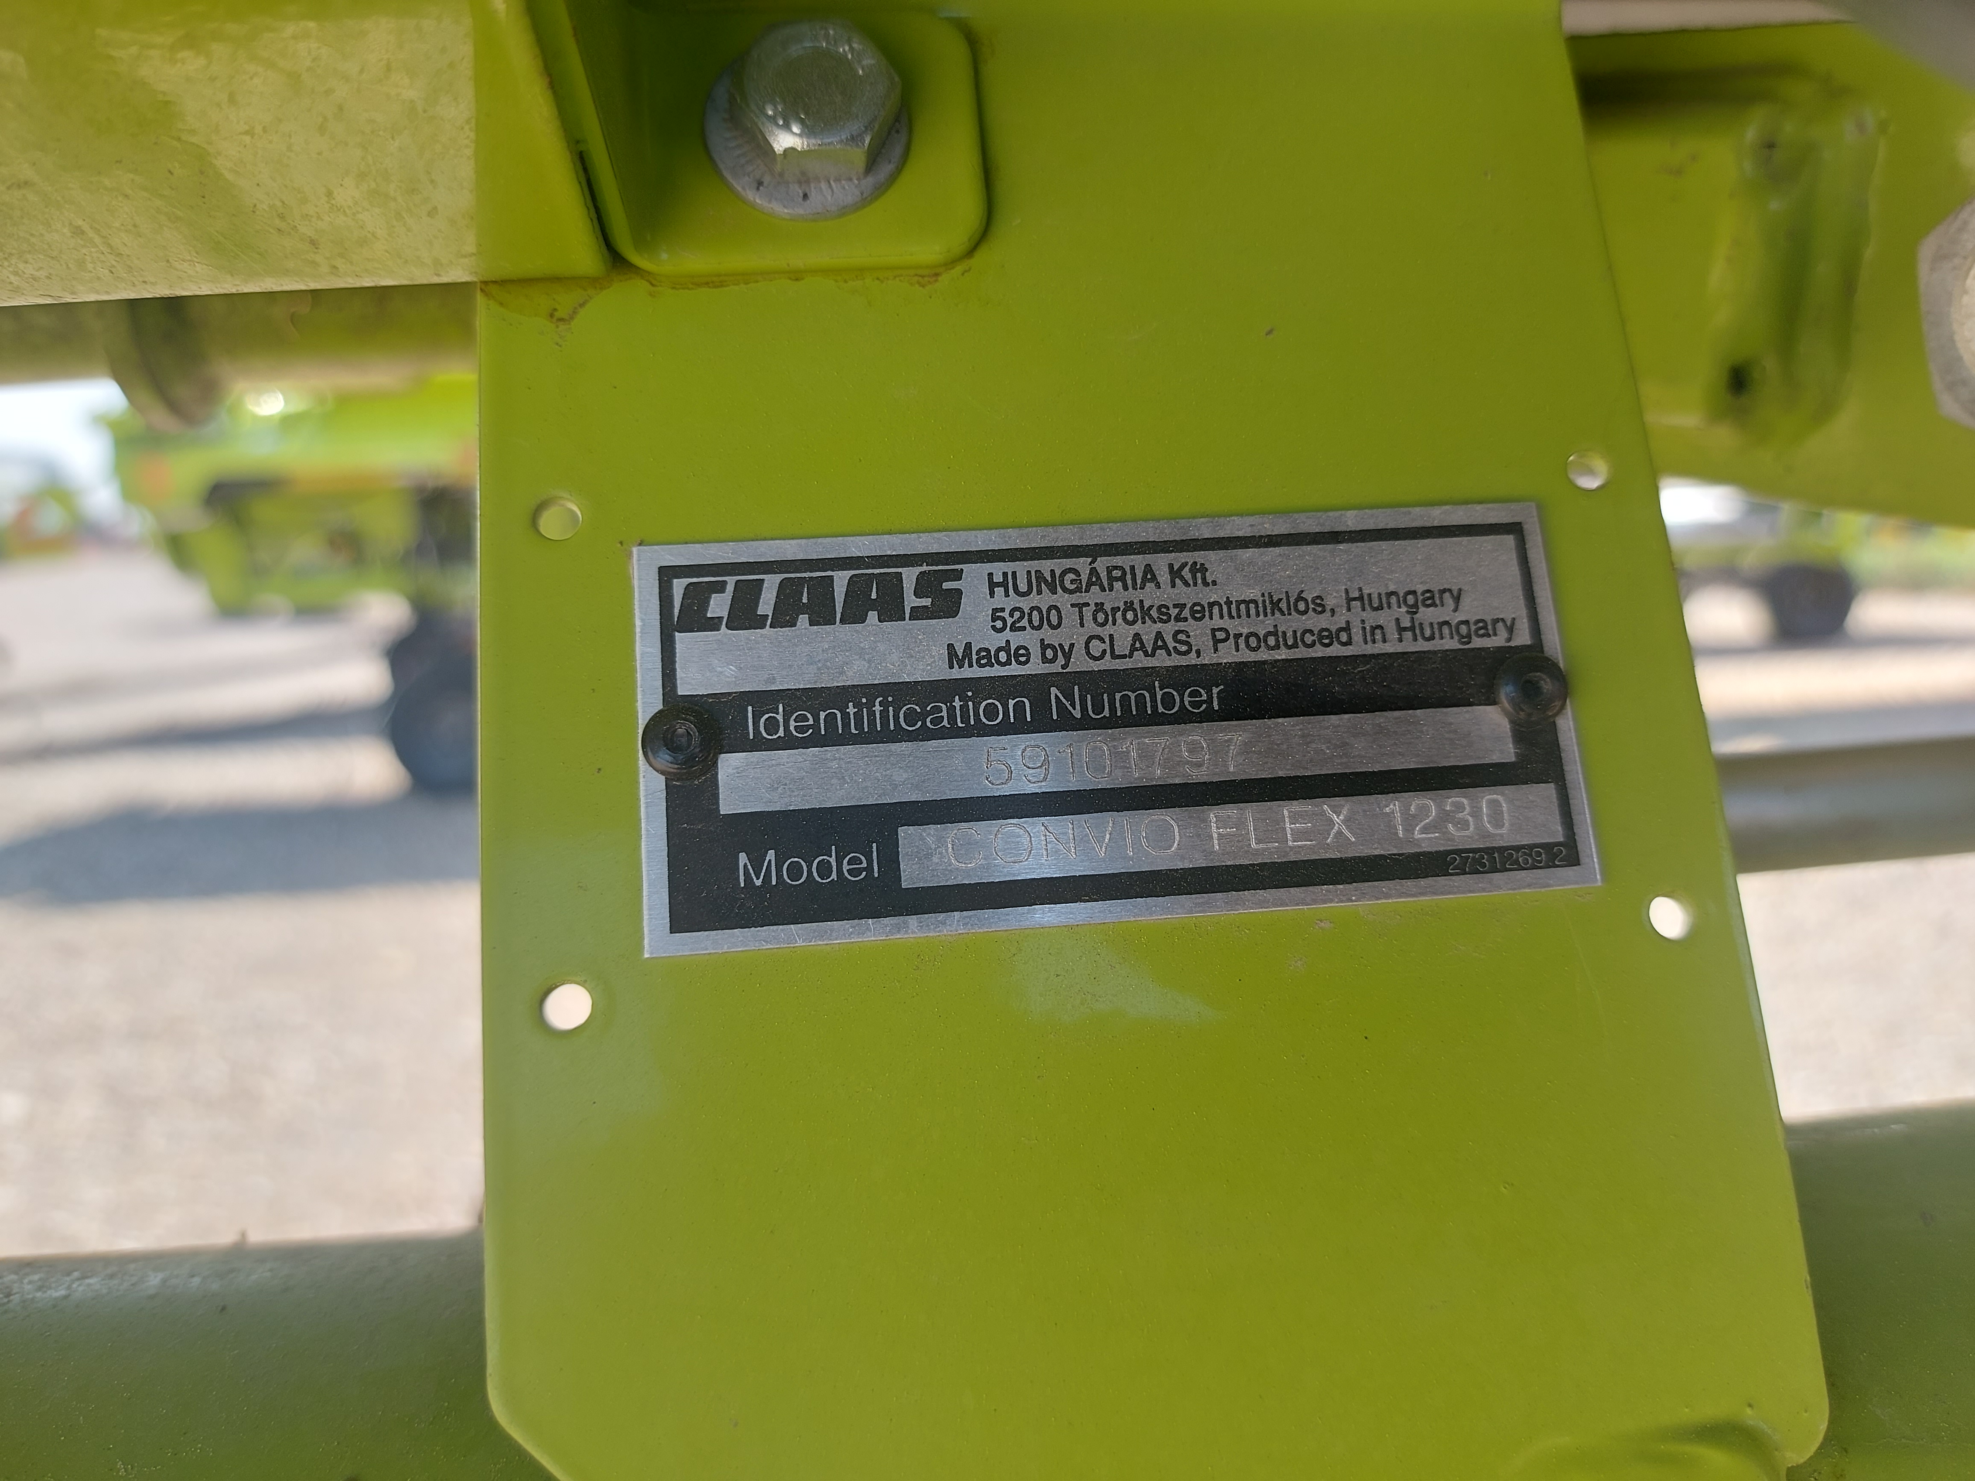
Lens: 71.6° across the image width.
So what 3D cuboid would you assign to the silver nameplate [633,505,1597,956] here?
[{"bbox_3d":[0.014,-0.003,0.148,0.102,0.044,0.002,-4,-12,-5],"label":"silver nameplate"}]

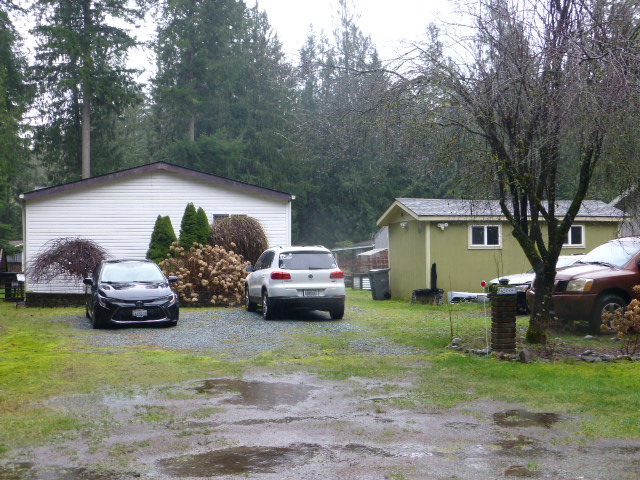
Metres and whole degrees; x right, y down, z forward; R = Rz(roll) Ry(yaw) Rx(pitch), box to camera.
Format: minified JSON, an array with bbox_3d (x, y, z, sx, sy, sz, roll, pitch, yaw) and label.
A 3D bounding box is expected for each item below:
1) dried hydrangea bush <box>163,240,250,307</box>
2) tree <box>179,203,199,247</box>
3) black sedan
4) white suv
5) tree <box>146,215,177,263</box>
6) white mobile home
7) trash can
[{"bbox_3d":[-3.204,0.967,24.051,2.450,1.760,1.900,0,0,-12],"label":"dried hydrangea bush"},{"bbox_3d":[-3.699,0.402,24.551,0.800,2.880,0.800,0,0,-12],"label":"tree"},{"bbox_3d":[-4.316,1.143,19.751,1.830,1.440,4.600,0,0,-17],"label":"black sedan"},{"bbox_3d":[-0.677,0.988,21.101,1.870,1.690,4.420,0,0,-13],"label":"white suv"},{"bbox_3d":[-4.415,0.572,24.301,0.950,2.550,0.920,0,0,-12],"label":"tree"},{"bbox_3d":[-5.717,-0.151,30.602,7.650,4.030,12.000,0,0,-12],"label":"white mobile home"},{"bbox_3d":[1.860,1.396,27.000,0.660,0.990,0.580,0,0,-18],"label":"trash can"}]

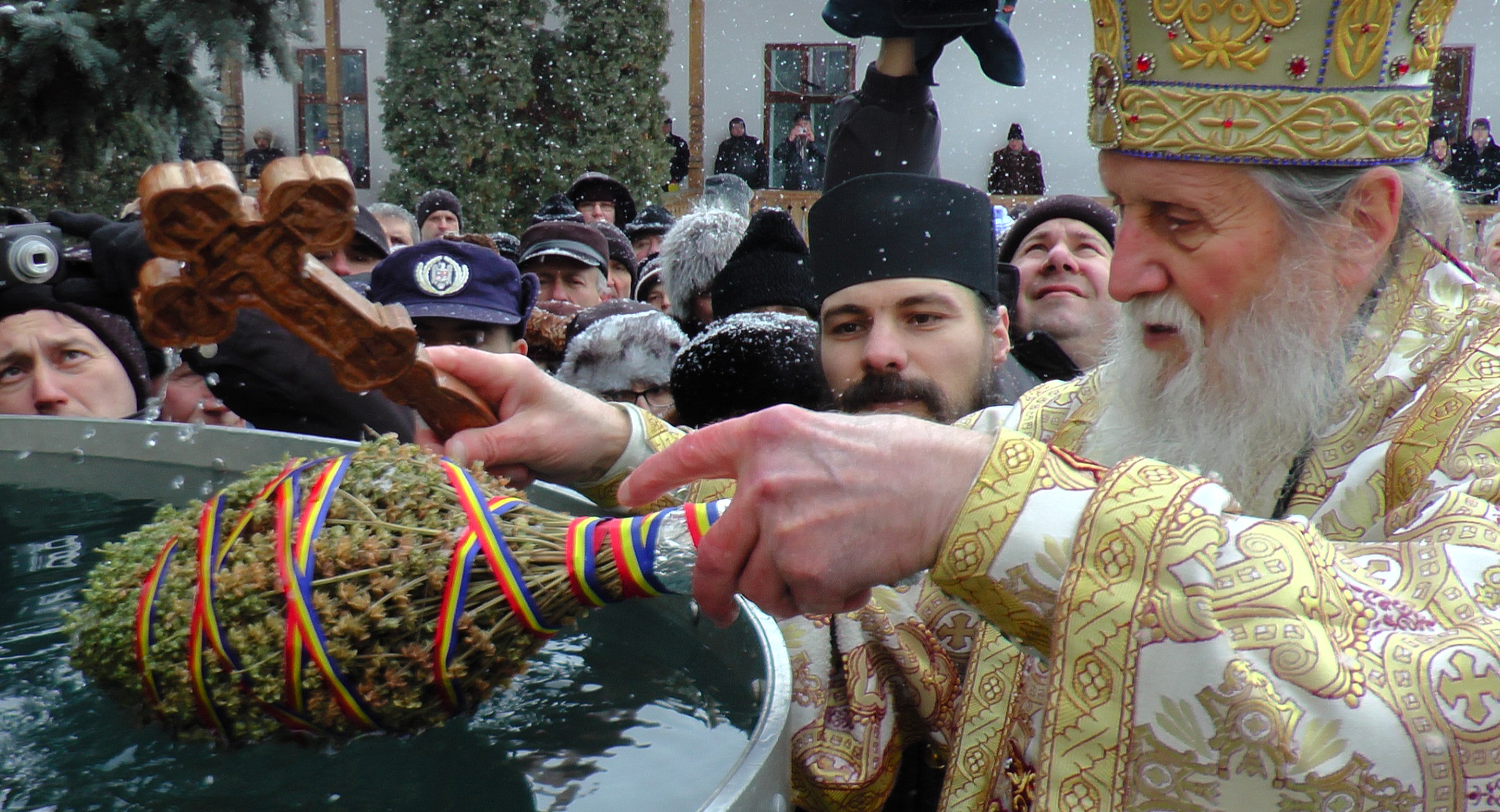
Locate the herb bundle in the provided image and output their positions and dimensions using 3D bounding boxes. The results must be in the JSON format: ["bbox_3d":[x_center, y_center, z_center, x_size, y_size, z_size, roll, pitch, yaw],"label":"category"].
[{"bbox_3d":[-0.204,0.098,0.830,0.330,0.155,0.155,-6,0,0],"label":"herb bundle"}]

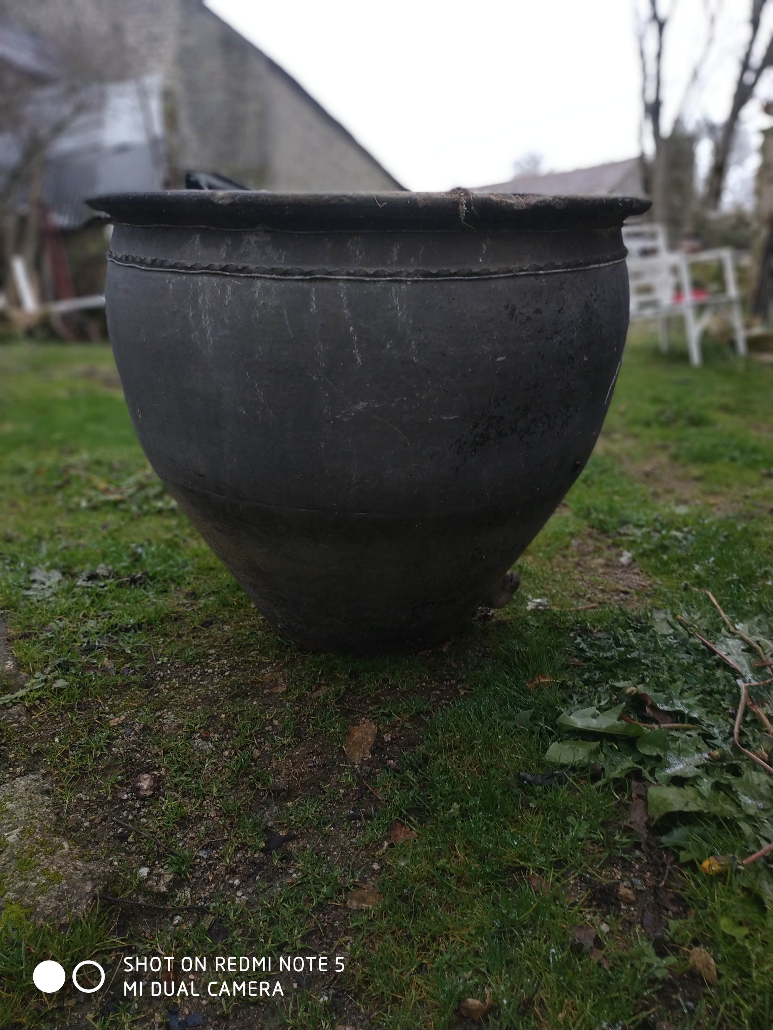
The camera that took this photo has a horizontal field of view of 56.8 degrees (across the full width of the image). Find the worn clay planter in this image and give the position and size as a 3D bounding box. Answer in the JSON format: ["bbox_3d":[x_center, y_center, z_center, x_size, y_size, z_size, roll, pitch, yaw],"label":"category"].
[{"bbox_3d":[-0.029,-0.161,1.245,0.818,0.725,0.818,0,24,0],"label":"worn clay planter"}]

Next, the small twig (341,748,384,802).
[{"bbox_3d":[-0.037,0.381,1.052,0.012,0.009,0.131,-12,26,-28],"label":"small twig"}]

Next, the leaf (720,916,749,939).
[{"bbox_3d":[0.387,0.464,0.801,0.029,0.018,0.026,16,27,33],"label":"leaf"}]

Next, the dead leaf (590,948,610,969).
[{"bbox_3d":[0.235,0.487,0.784,0.018,0.014,0.027,-14,27,-31],"label":"dead leaf"}]

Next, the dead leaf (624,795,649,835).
[{"bbox_3d":[0.342,0.406,0.974,0.032,0.018,0.065,8,24,18],"label":"dead leaf"}]

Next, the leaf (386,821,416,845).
[{"bbox_3d":[0.019,0.392,0.879,0.037,0.010,0.029,0,24,0],"label":"leaf"}]

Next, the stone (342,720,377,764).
[{"bbox_3d":[-0.040,0.357,1.131,0.044,0.024,0.090,5,25,11],"label":"stone"}]

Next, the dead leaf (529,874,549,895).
[{"bbox_3d":[0.187,0.450,0.869,0.020,0.015,0.032,-5,23,-11],"label":"dead leaf"}]

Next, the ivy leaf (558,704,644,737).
[{"bbox_3d":[0.325,0.319,1.098,0.122,0.035,0.065,-2,23,-6],"label":"ivy leaf"}]

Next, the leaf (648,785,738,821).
[{"bbox_3d":[0.377,0.355,0.880,0.107,0.030,0.034,0,24,0],"label":"leaf"}]

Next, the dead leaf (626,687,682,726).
[{"bbox_3d":[0.428,0.305,1.145,0.045,0.035,0.090,-9,24,-20],"label":"dead leaf"}]

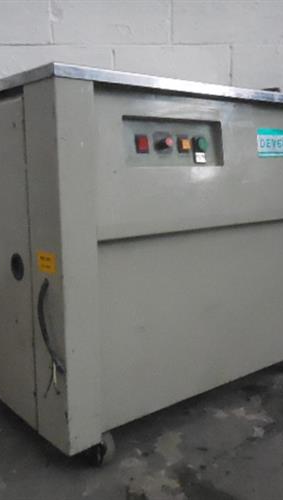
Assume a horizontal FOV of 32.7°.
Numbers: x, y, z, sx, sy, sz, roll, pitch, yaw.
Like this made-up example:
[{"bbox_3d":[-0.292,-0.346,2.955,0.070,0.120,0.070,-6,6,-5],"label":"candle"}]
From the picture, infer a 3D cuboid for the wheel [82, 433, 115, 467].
[{"bbox_3d":[-0.088,0.398,0.968,0.068,0.070,0.036,0,10,0],"label":"wheel"}]

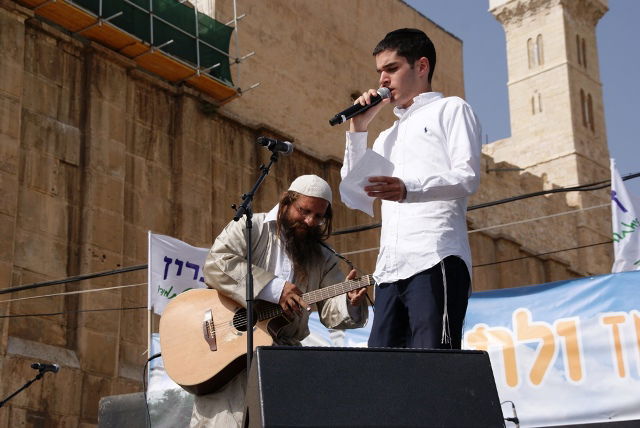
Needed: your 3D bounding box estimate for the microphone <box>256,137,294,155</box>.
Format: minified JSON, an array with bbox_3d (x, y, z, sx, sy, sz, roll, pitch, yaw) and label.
[{"bbox_3d":[-0.174,-0.266,4.591,0.051,0.051,0.260,-10,-8,27],"label":"microphone"}]

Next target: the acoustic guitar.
[{"bbox_3d":[-0.120,0.374,4.607,1.028,0.400,0.120,-18,-29,11],"label":"acoustic guitar"}]

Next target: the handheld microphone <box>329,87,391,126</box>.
[{"bbox_3d":[0.149,-0.383,4.284,0.260,0.051,0.051,-29,-9,-17],"label":"handheld microphone"}]

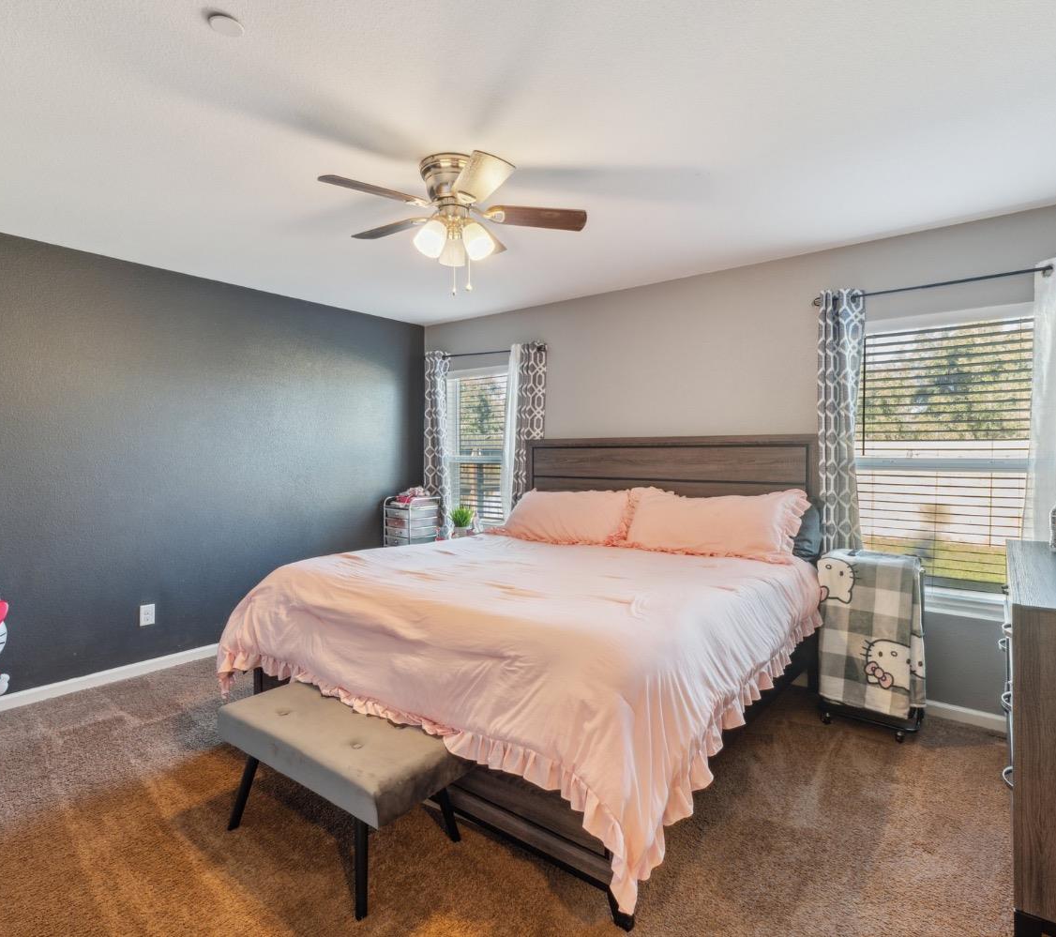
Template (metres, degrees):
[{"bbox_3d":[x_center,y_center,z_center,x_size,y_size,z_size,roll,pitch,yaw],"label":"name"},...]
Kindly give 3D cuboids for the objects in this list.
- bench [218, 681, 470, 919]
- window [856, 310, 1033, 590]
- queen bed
[{"bbox_3d":[-0.632,1.052,2.008,0.875,0.415,0.440,1,1,38],"label":"bench"},{"bbox_3d":[2.074,-0.069,2.921,0.850,1.330,0.050,1,1,38],"label":"window"},{"bbox_3d":[0.107,0.531,2.989,2.170,1.420,2.230,1,1,38],"label":"queen bed"}]

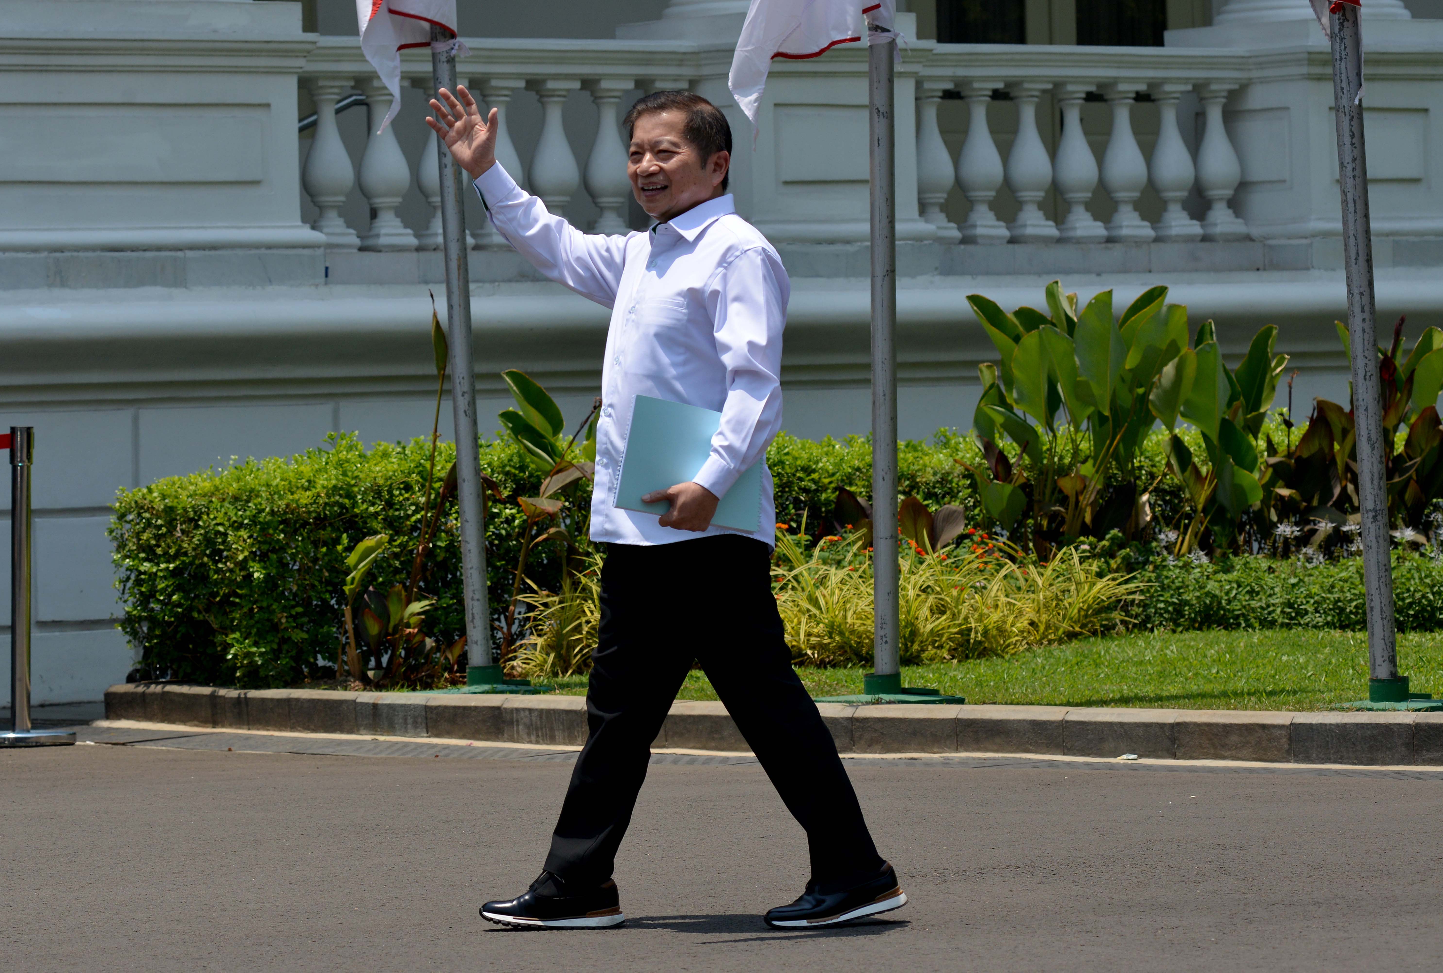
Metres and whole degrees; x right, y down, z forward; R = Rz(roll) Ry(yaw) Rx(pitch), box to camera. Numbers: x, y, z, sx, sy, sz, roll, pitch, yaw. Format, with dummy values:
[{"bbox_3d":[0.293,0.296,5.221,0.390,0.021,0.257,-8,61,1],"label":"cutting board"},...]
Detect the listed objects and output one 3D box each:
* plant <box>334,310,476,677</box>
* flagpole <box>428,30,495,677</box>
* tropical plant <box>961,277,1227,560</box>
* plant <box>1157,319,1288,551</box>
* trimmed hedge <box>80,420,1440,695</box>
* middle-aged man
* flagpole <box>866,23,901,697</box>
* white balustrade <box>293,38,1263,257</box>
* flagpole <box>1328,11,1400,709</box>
[{"bbox_3d":[-1.010,0.029,16.063,0.500,1.226,0.420,-1,1,0],"label":"plant"},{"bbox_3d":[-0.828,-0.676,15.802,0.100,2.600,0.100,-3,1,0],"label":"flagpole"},{"bbox_3d":[1.325,-0.133,18.013,0.900,1.205,0.750,-1,1,0],"label":"tropical plant"},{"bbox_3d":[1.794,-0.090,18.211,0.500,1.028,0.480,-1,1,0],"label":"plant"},{"bbox_3d":[0.447,0.174,17.947,5.308,0.780,0.850,-2,1,-30],"label":"trimmed hedge"},{"bbox_3d":[-0.110,0.039,9.840,0.870,1.634,0.580,-2,1,-20],"label":"middle-aged man"},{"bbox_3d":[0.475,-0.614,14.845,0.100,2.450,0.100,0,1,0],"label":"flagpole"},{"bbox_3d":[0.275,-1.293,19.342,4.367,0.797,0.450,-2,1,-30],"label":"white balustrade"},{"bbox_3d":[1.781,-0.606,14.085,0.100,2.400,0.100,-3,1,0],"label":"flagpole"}]

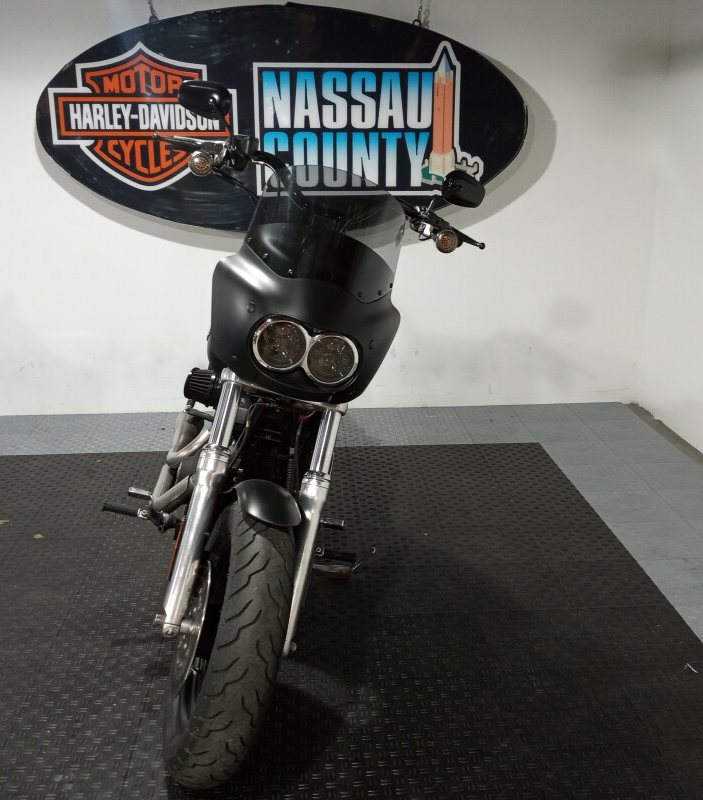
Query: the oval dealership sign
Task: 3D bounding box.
[{"bbox_3d":[-0.309,-1.311,4.100,2.316,1.028,0.060,-1,17,-3],"label":"oval dealership sign"}]

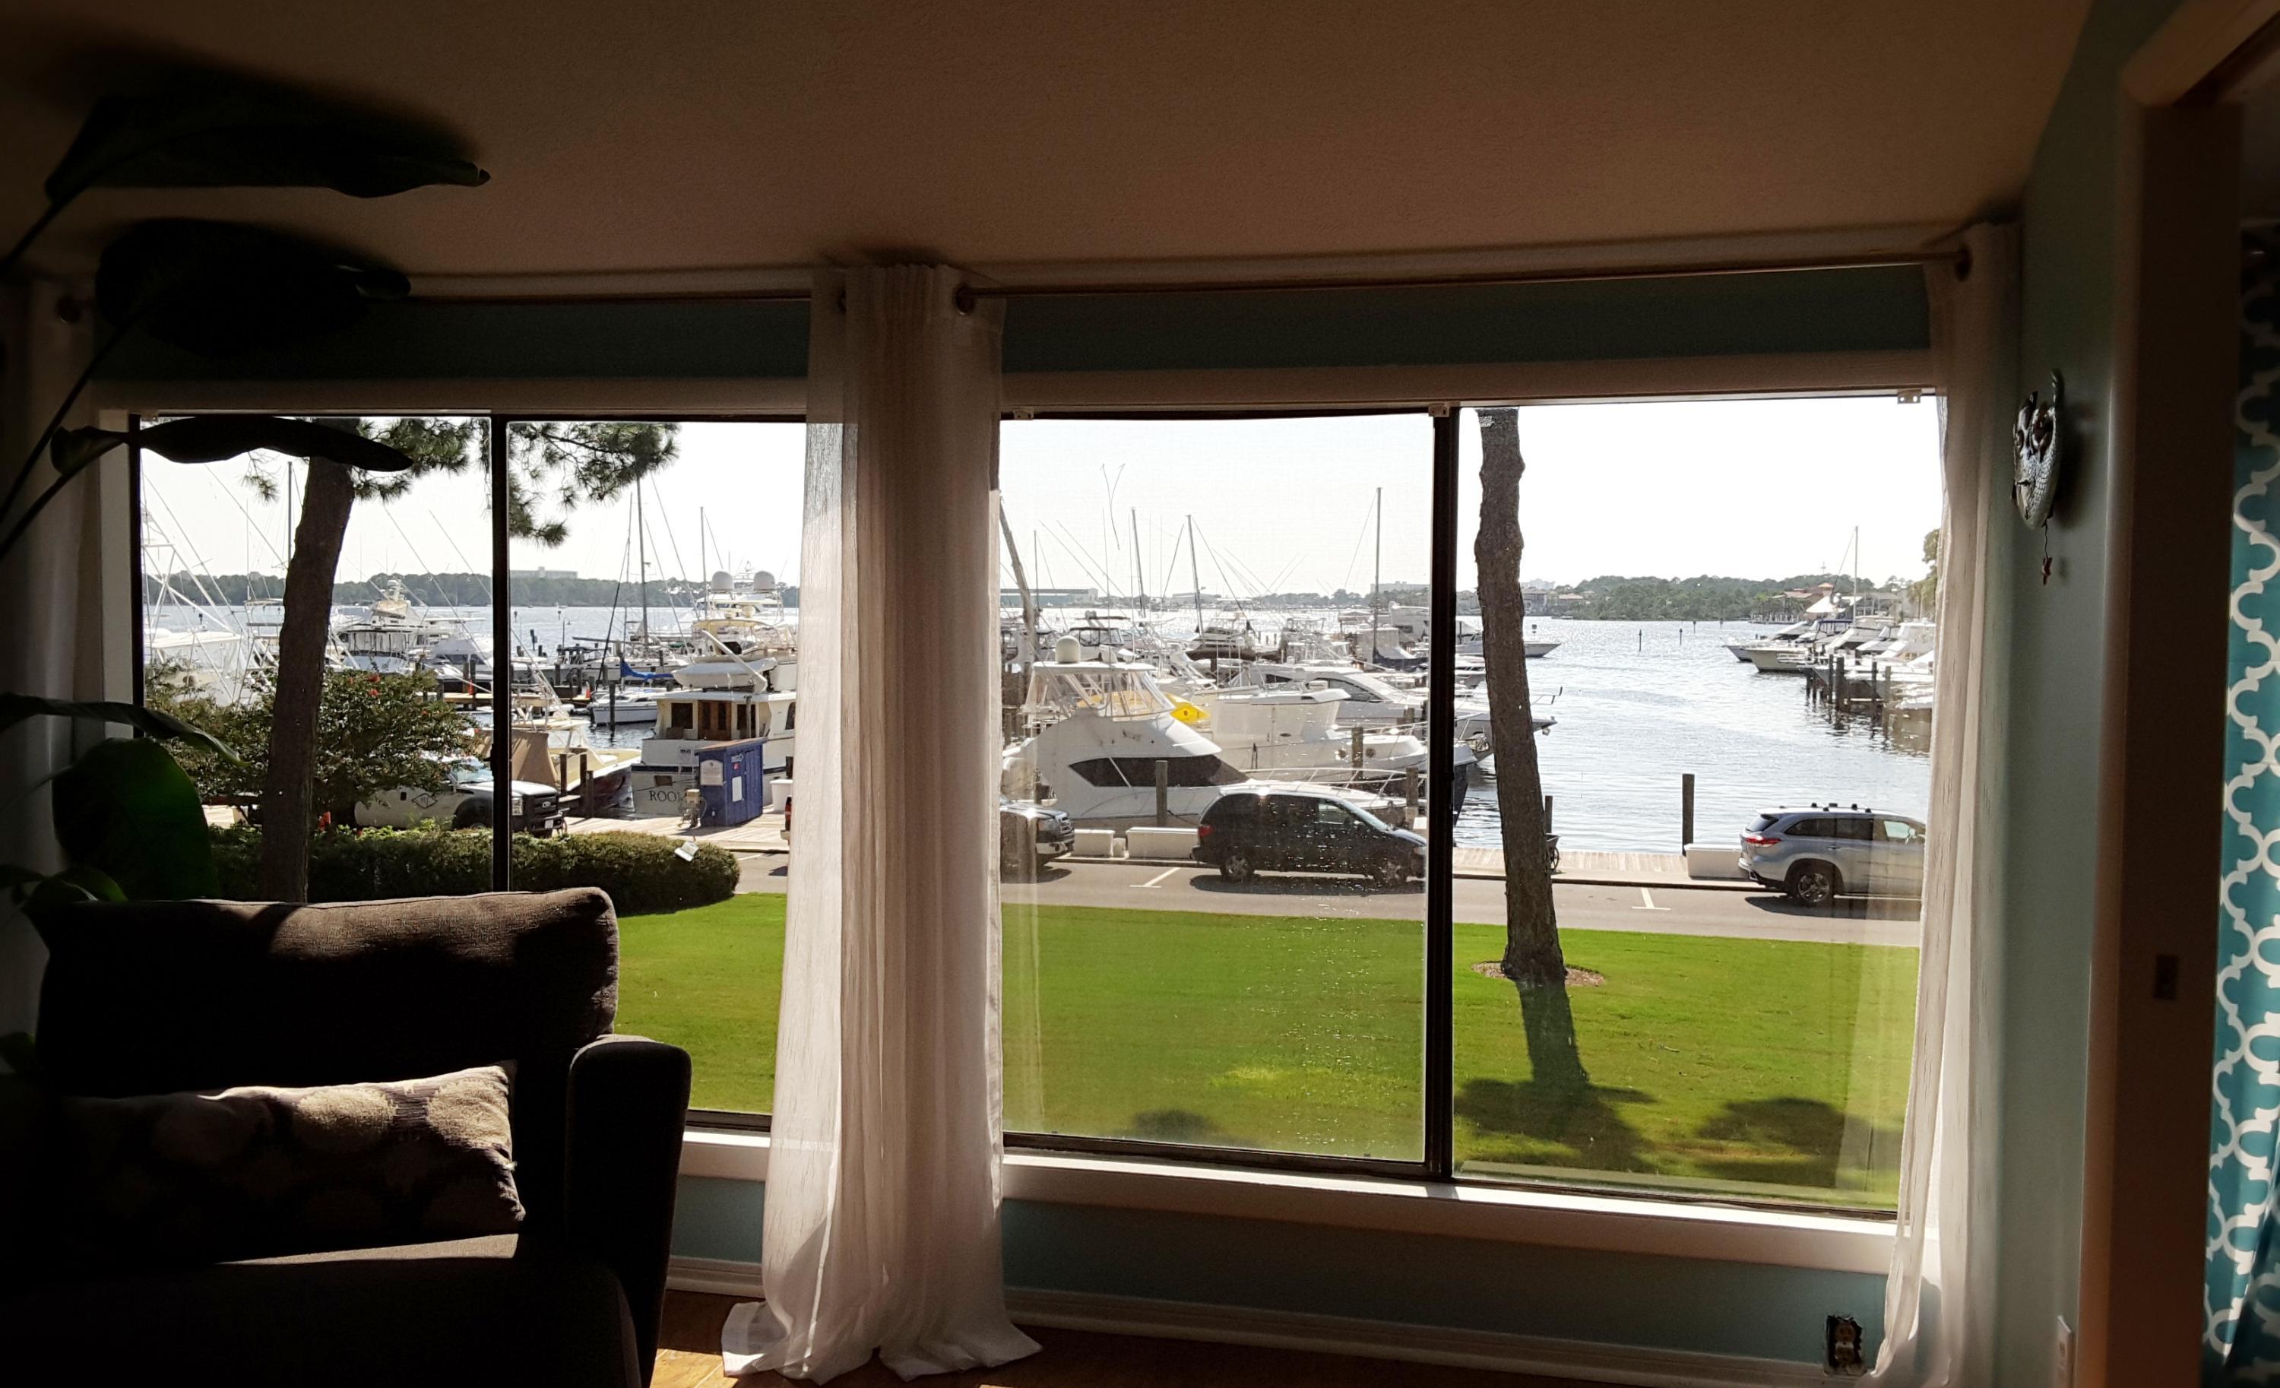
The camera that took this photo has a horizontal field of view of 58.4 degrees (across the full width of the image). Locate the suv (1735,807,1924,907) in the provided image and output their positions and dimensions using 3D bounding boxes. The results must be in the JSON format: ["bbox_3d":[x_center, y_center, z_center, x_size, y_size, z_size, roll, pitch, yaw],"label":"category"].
[{"bbox_3d":[13.656,2.965,37.457,4.890,1.730,1.925,1,2,9],"label":"suv"}]

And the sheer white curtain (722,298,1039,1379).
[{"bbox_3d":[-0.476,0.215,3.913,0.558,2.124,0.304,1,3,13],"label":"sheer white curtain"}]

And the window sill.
[{"bbox_3d":[-0.373,0.981,4.180,3.843,0.077,0.116,1,3,13],"label":"window sill"}]

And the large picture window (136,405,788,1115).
[{"bbox_3d":[-1.393,0.155,4.455,1.805,1.522,0.090,1,3,13],"label":"large picture window"}]

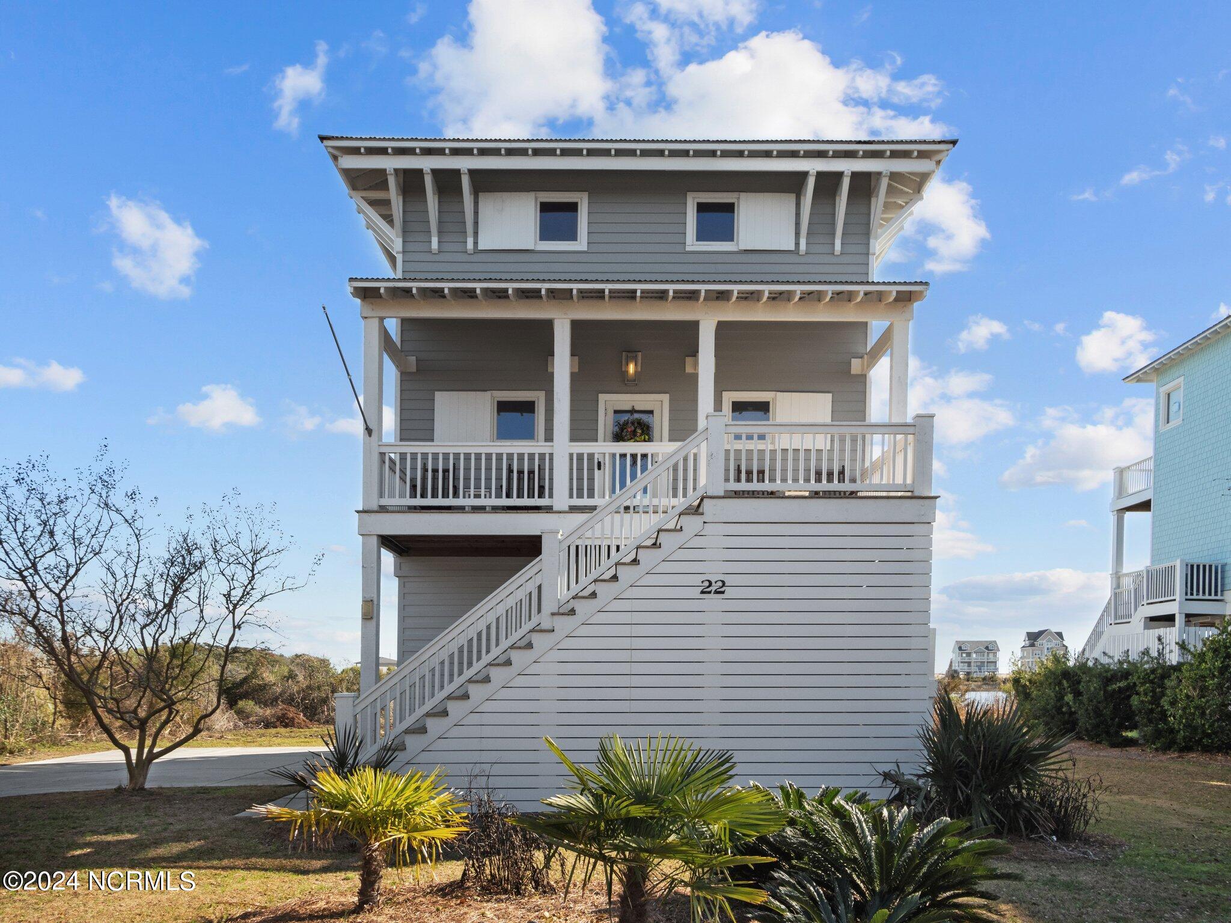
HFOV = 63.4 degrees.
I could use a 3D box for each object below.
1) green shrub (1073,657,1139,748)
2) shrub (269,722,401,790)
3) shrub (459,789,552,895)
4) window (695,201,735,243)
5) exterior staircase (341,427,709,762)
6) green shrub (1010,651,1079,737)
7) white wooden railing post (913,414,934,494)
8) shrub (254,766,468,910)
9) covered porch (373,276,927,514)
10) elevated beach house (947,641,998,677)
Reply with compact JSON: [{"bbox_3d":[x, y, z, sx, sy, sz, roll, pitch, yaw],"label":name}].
[{"bbox_3d":[11.159,5.503,22.700,1.500,2.000,1.500,0,-5,0],"label":"green shrub"},{"bbox_3d":[-2.984,3.281,10.600,1.380,1.050,1.200,0,-3,0],"label":"shrub"},{"bbox_3d":[-0.868,3.033,7.950,0.760,0.840,0.650,0,-3,0],"label":"shrub"},{"bbox_3d":[1.557,-3.735,15.500,0.660,0.680,0.100,1,-5,-1],"label":"window"},{"bbox_3d":[-1.130,1.830,12.750,4.600,4.400,1.200,0,-5,0],"label":"exterior staircase"},{"bbox_3d":[10.424,5.644,24.200,1.700,2.050,1.700,0,-3,0],"label":"green shrub"},{"bbox_3d":[3.860,-0.085,12.450,0.230,1.010,0.230,1,-5,0],"label":"white wooden railing post"},{"bbox_3d":[-1.843,2.715,7.200,1.520,1.040,1.420,0,-5,0],"label":"shrub"},{"bbox_3d":[0.320,-0.700,14.100,7.450,3.200,2.800,1,-5,-1],"label":"covered porch"},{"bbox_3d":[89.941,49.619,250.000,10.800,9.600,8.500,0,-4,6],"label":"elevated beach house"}]

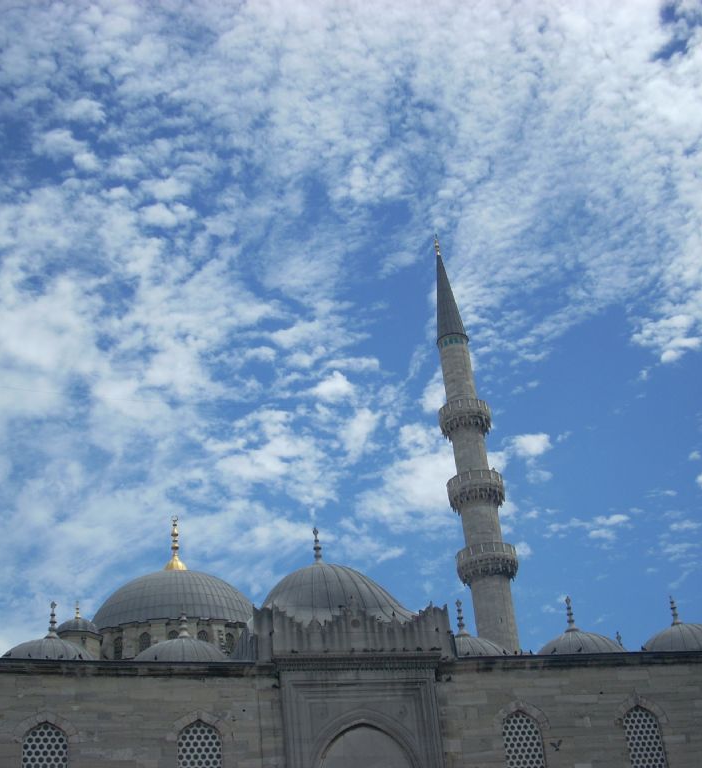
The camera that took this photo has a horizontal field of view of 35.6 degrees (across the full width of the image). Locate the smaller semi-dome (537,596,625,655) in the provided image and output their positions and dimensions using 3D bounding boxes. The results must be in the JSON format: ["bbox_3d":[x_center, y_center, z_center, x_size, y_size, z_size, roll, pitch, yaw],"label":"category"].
[{"bbox_3d":[9.795,10.661,47.146,4.274,3.116,4.274,3,-31,-14],"label":"smaller semi-dome"}]

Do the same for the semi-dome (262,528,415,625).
[{"bbox_3d":[-0.872,8.125,45.651,6.232,4.506,6.232,3,-31,-14],"label":"semi-dome"}]

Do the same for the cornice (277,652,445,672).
[{"bbox_3d":[0.287,9.920,38.815,6.128,0.556,0.618,3,-31,-14],"label":"cornice"}]

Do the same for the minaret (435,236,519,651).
[{"bbox_3d":[10.528,12.349,87.248,4.893,60.770,4.893,3,-31,-14],"label":"minaret"}]

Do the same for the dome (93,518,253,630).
[{"bbox_3d":[-17.243,18.832,107.155,15.141,12.278,15.141,3,-31,-14],"label":"dome"}]

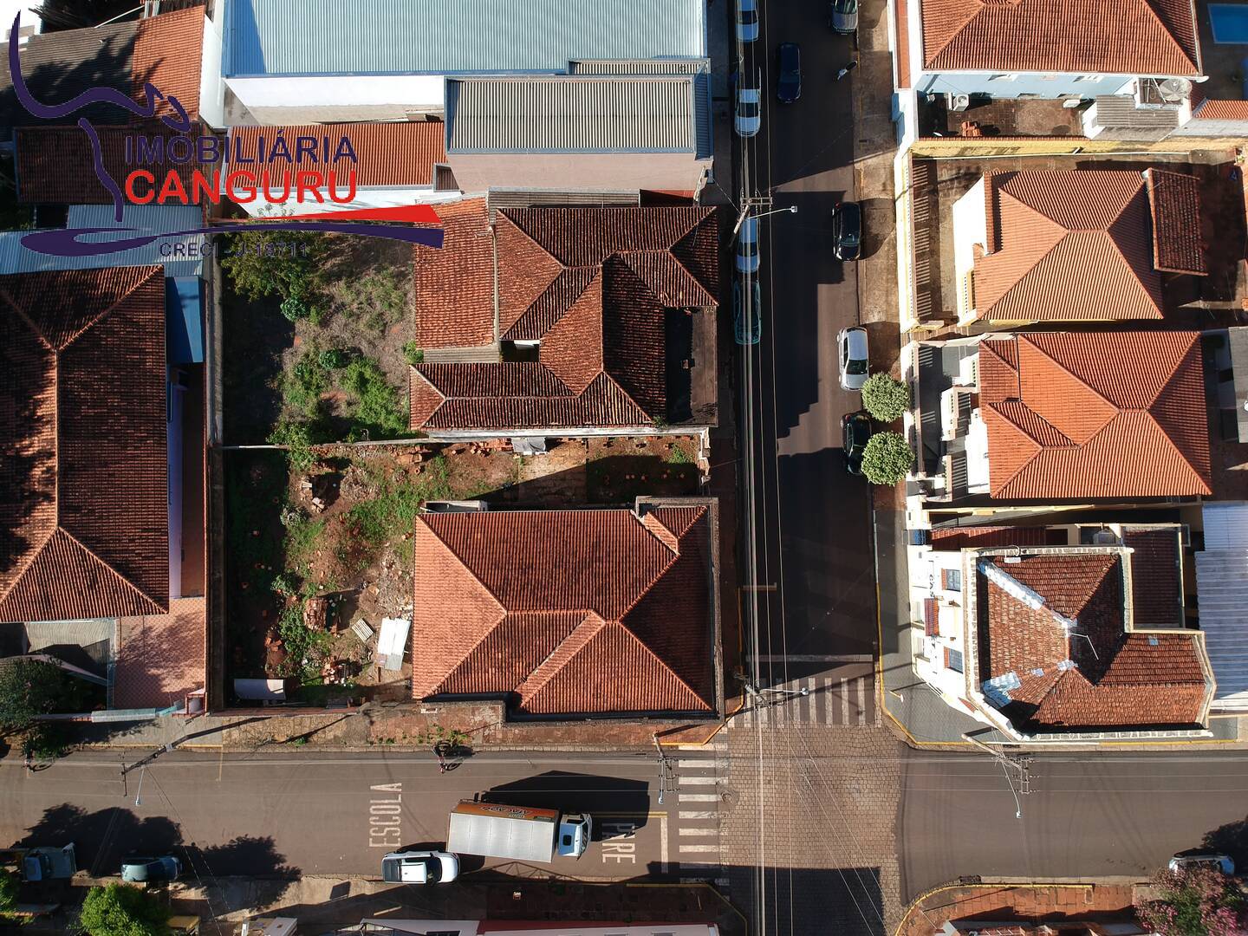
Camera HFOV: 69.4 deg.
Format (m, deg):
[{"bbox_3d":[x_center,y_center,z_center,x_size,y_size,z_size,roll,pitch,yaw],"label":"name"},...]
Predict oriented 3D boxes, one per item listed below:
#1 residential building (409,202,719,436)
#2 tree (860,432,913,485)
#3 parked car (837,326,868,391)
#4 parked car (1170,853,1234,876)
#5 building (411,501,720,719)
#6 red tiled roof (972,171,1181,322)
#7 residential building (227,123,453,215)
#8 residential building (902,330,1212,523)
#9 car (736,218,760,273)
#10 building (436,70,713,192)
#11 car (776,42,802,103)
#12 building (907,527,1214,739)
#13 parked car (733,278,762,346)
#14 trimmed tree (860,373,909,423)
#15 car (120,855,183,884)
[{"bbox_3d":[-3.529,-8.835,54.756,18.170,5.800,13.380,0,85,0],"label":"residential building"},{"bbox_3d":[16.715,-0.607,57.892,3.415,3.500,3.415,0,87,-3],"label":"tree"},{"bbox_3d":[14.705,-6.997,57.672,1.710,1.480,4.098,-1,87,-3],"label":"parked car"},{"bbox_3d":[36.500,25.464,56.820,4.409,1.480,1.720,1,86,-3],"label":"parked car"},{"bbox_3d":[-3.365,8.341,54.608,17.942,7.200,12.848,0,87,-3],"label":"building"},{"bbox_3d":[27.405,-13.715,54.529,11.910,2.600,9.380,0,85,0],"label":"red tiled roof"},{"bbox_3d":[-17.383,-18.678,56.399,13.720,4.100,4.470,0,85,0],"label":"residential building"},{"bbox_3d":[28.396,-3.012,57.756,17.345,5.100,11.095,0,87,-3],"label":"residential building"},{"bbox_3d":[7.986,-14.349,57.769,1.660,1.480,3.750,0,86,-3],"label":"car"},{"bbox_3d":[-2.671,-19.190,53.978,14.726,8.500,4.475,-1,87,-3],"label":"building"},{"bbox_3d":[11.070,-26.403,60.178,1.660,1.470,3.850,0,87,-3],"label":"car"},{"bbox_3d":[25.942,9.407,53.982,14.758,8.000,11.614,0,86,-3],"label":"building"},{"bbox_3d":[8.166,-10.248,59.090,1.680,1.480,4.100,0,87,-3],"label":"parked car"},{"bbox_3d":[16.028,-4.291,56.260,3.038,4.100,3.038,0,86,-3],"label":"trimmed tree"},{"bbox_3d":[-28.947,24.554,55.377,3.650,1.470,1.620,0,87,-3],"label":"car"}]

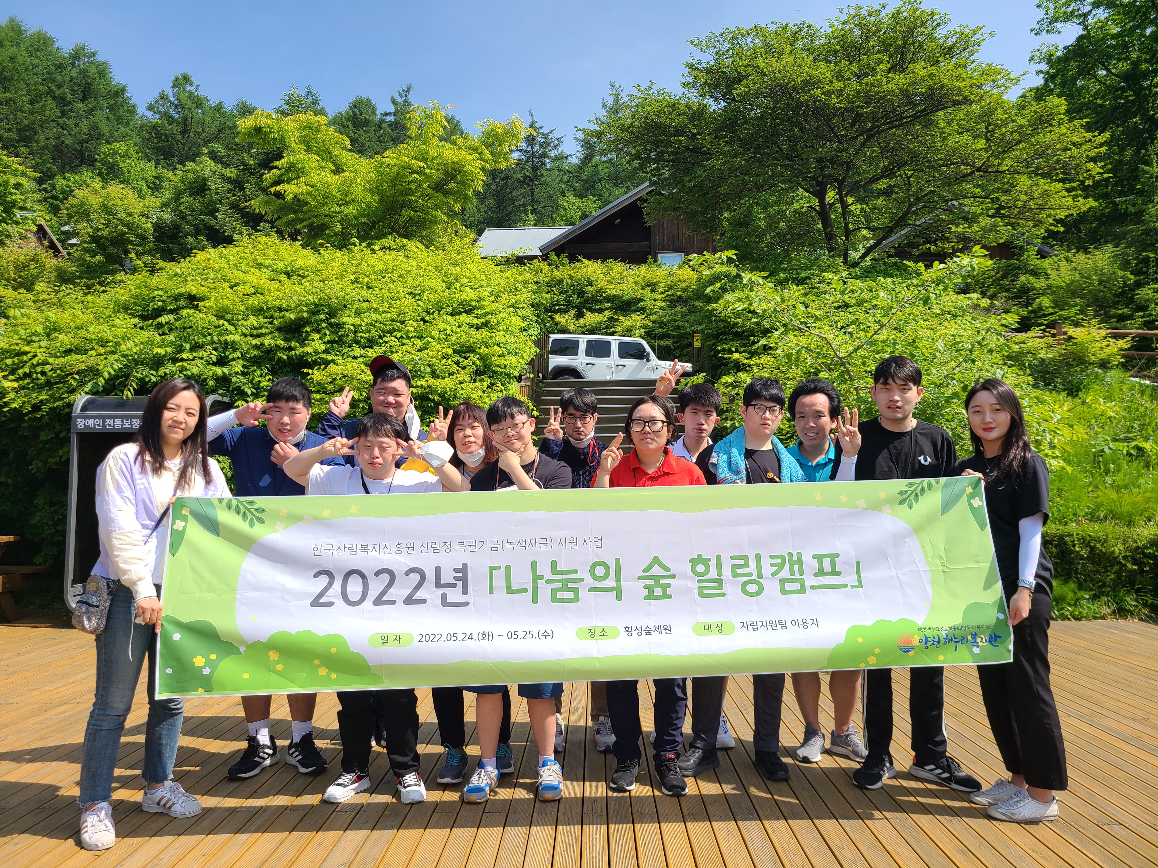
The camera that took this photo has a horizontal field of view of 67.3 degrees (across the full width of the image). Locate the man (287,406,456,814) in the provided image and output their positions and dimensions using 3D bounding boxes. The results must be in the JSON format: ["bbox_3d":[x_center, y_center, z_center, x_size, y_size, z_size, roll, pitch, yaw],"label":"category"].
[{"bbox_3d":[-0.860,0.685,3.605,0.680,1.535,0.400,0,-3,-5],"label":"man"}]

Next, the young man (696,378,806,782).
[{"bbox_3d":[0.770,0.610,3.890,0.500,1.719,0.350,0,-3,0],"label":"young man"}]

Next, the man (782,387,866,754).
[{"bbox_3d":[1.126,0.615,4.061,0.470,1.745,0.360,0,-3,8],"label":"man"}]

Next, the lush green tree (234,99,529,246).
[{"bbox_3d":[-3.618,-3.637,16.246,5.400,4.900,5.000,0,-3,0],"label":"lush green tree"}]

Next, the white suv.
[{"bbox_3d":[0.868,-1.511,23.223,4.800,1.860,1.890,1,-4,-13],"label":"white suv"}]

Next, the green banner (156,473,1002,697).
[{"bbox_3d":[0.062,0.525,3.120,3.000,0.700,0.090,-1,-13,-4],"label":"green banner"}]

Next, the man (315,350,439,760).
[{"bbox_3d":[-0.982,0.562,4.262,0.570,1.860,0.400,1,-3,-7],"label":"man"}]

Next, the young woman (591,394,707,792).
[{"bbox_3d":[0.287,0.648,3.606,0.490,1.620,0.420,0,-3,2],"label":"young woman"}]

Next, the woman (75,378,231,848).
[{"bbox_3d":[-1.600,0.611,3.229,0.540,1.637,0.470,3,-5,-42],"label":"woman"}]

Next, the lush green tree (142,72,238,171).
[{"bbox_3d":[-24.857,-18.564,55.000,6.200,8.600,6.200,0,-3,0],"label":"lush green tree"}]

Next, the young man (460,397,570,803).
[{"bbox_3d":[-0.260,0.650,3.618,0.480,1.605,0.380,0,-3,3],"label":"young man"}]

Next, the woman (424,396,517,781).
[{"bbox_3d":[-0.480,0.665,3.877,0.460,1.607,0.370,0,-3,0],"label":"woman"}]

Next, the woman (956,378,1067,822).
[{"bbox_3d":[1.650,0.611,3.369,0.410,1.655,0.450,2,-4,-32],"label":"woman"}]

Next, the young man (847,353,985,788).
[{"bbox_3d":[1.418,0.568,3.700,0.570,1.800,0.420,0,-3,11],"label":"young man"}]

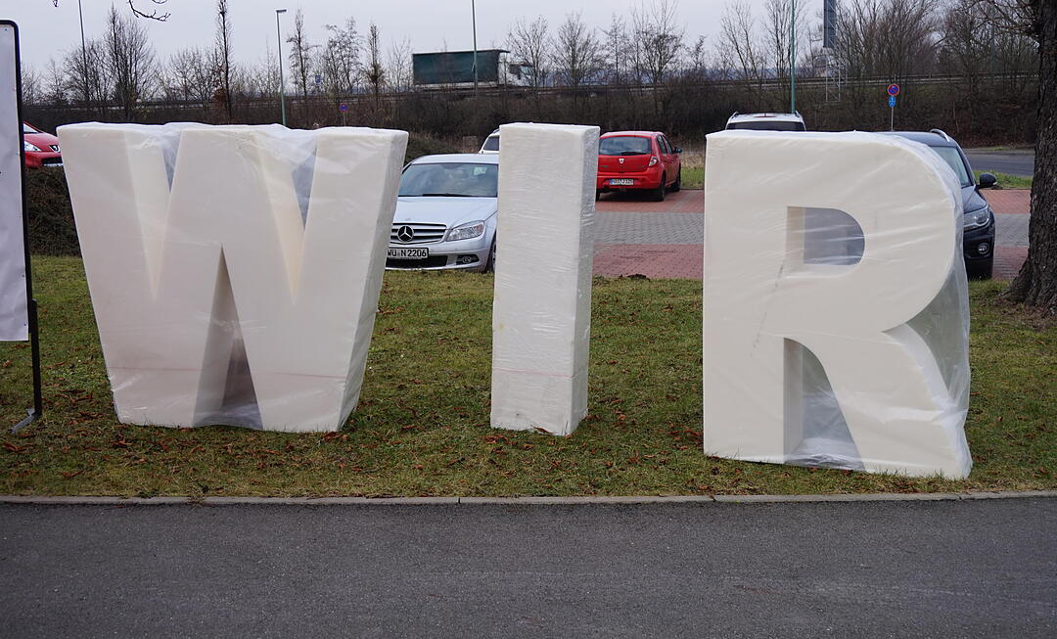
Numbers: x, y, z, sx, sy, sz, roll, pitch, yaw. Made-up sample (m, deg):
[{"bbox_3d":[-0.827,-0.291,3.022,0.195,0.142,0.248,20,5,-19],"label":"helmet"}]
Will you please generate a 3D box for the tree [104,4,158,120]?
[{"bbox_3d":[-22.701,-14.575,72.000,2.925,6.925,2.925,-1,10,0],"label":"tree"}]

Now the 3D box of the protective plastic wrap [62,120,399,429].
[{"bbox_3d":[-1.940,-0.289,8.463,2.215,1.954,0.550,2,11,7],"label":"protective plastic wrap"}]

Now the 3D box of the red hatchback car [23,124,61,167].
[{"bbox_3d":[-9.497,-2.990,22.047,4.050,1.470,1.760,5,12,32],"label":"red hatchback car"}]

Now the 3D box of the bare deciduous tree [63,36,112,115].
[{"bbox_3d":[-28.015,-15.264,80.000,2.889,5.336,2.889,-1,10,0],"label":"bare deciduous tree"}]

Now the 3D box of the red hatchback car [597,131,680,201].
[{"bbox_3d":[2.361,-3.469,27.814,1.780,1.530,4.030,1,10,13],"label":"red hatchback car"}]

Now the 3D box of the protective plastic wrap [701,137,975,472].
[{"bbox_3d":[1.837,-0.132,7.486,1.487,1.954,0.550,3,11,24],"label":"protective plastic wrap"}]

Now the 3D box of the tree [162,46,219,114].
[{"bbox_3d":[-24.048,-16.893,90.000,3.927,5.166,3.927,-1,10,0],"label":"tree"}]

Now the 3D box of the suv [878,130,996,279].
[{"bbox_3d":[4.667,-1.526,15.838,1.830,1.690,4.430,1,10,13],"label":"suv"}]

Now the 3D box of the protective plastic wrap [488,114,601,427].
[{"bbox_3d":[0.110,-0.273,8.203,0.559,1.954,0.550,4,11,12],"label":"protective plastic wrap"}]

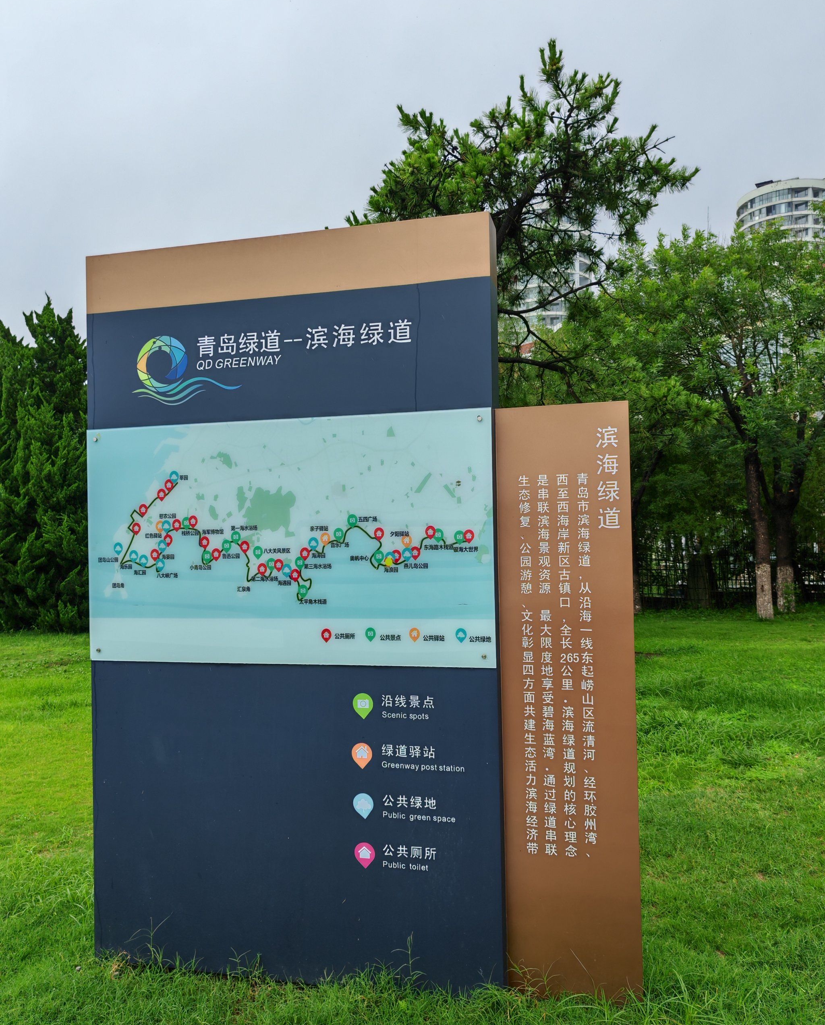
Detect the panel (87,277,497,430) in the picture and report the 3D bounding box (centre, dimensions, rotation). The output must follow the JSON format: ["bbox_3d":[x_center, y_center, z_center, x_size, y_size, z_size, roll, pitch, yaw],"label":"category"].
[{"bbox_3d":[-0.437,-0.515,2.940,1.450,0.417,0.129,-1,-1,14],"label":"panel"}]

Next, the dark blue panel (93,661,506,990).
[{"bbox_3d":[-0.409,1.011,2.914,1.450,1.012,0.129,-1,-1,14],"label":"dark blue panel"}]

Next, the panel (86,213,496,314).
[{"bbox_3d":[-0.443,-0.826,2.946,1.450,0.206,0.129,-1,-1,14],"label":"panel"}]

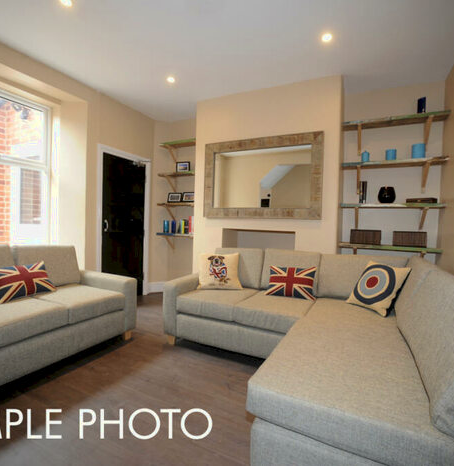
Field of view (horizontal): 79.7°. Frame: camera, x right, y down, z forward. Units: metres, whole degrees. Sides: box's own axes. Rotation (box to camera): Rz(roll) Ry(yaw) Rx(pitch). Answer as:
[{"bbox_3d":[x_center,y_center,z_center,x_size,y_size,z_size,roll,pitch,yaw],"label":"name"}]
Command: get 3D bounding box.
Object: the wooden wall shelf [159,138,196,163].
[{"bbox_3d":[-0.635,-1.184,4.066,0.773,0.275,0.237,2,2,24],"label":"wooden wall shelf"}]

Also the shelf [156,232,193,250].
[{"bbox_3d":[-0.674,0.152,4.105,0.773,0.276,0.237,2,2,24],"label":"shelf"}]

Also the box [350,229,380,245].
[{"bbox_3d":[1.577,0.049,3.096,0.301,0.162,0.187,2,2,24],"label":"box"}]

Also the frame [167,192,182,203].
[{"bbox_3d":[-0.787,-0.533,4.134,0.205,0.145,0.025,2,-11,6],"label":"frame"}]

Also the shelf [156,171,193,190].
[{"bbox_3d":[-0.646,-0.738,4.078,0.768,0.271,0.237,2,2,24],"label":"shelf"}]

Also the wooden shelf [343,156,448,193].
[{"bbox_3d":[1.788,-0.609,2.998,0.978,0.319,0.237,2,2,24],"label":"wooden shelf"}]

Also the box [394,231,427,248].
[{"bbox_3d":[1.957,0.066,2.928,0.295,0.162,0.187,2,2,24],"label":"box"}]

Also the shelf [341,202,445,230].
[{"bbox_3d":[1.775,-0.168,3.010,0.968,0.276,0.237,2,2,24],"label":"shelf"}]

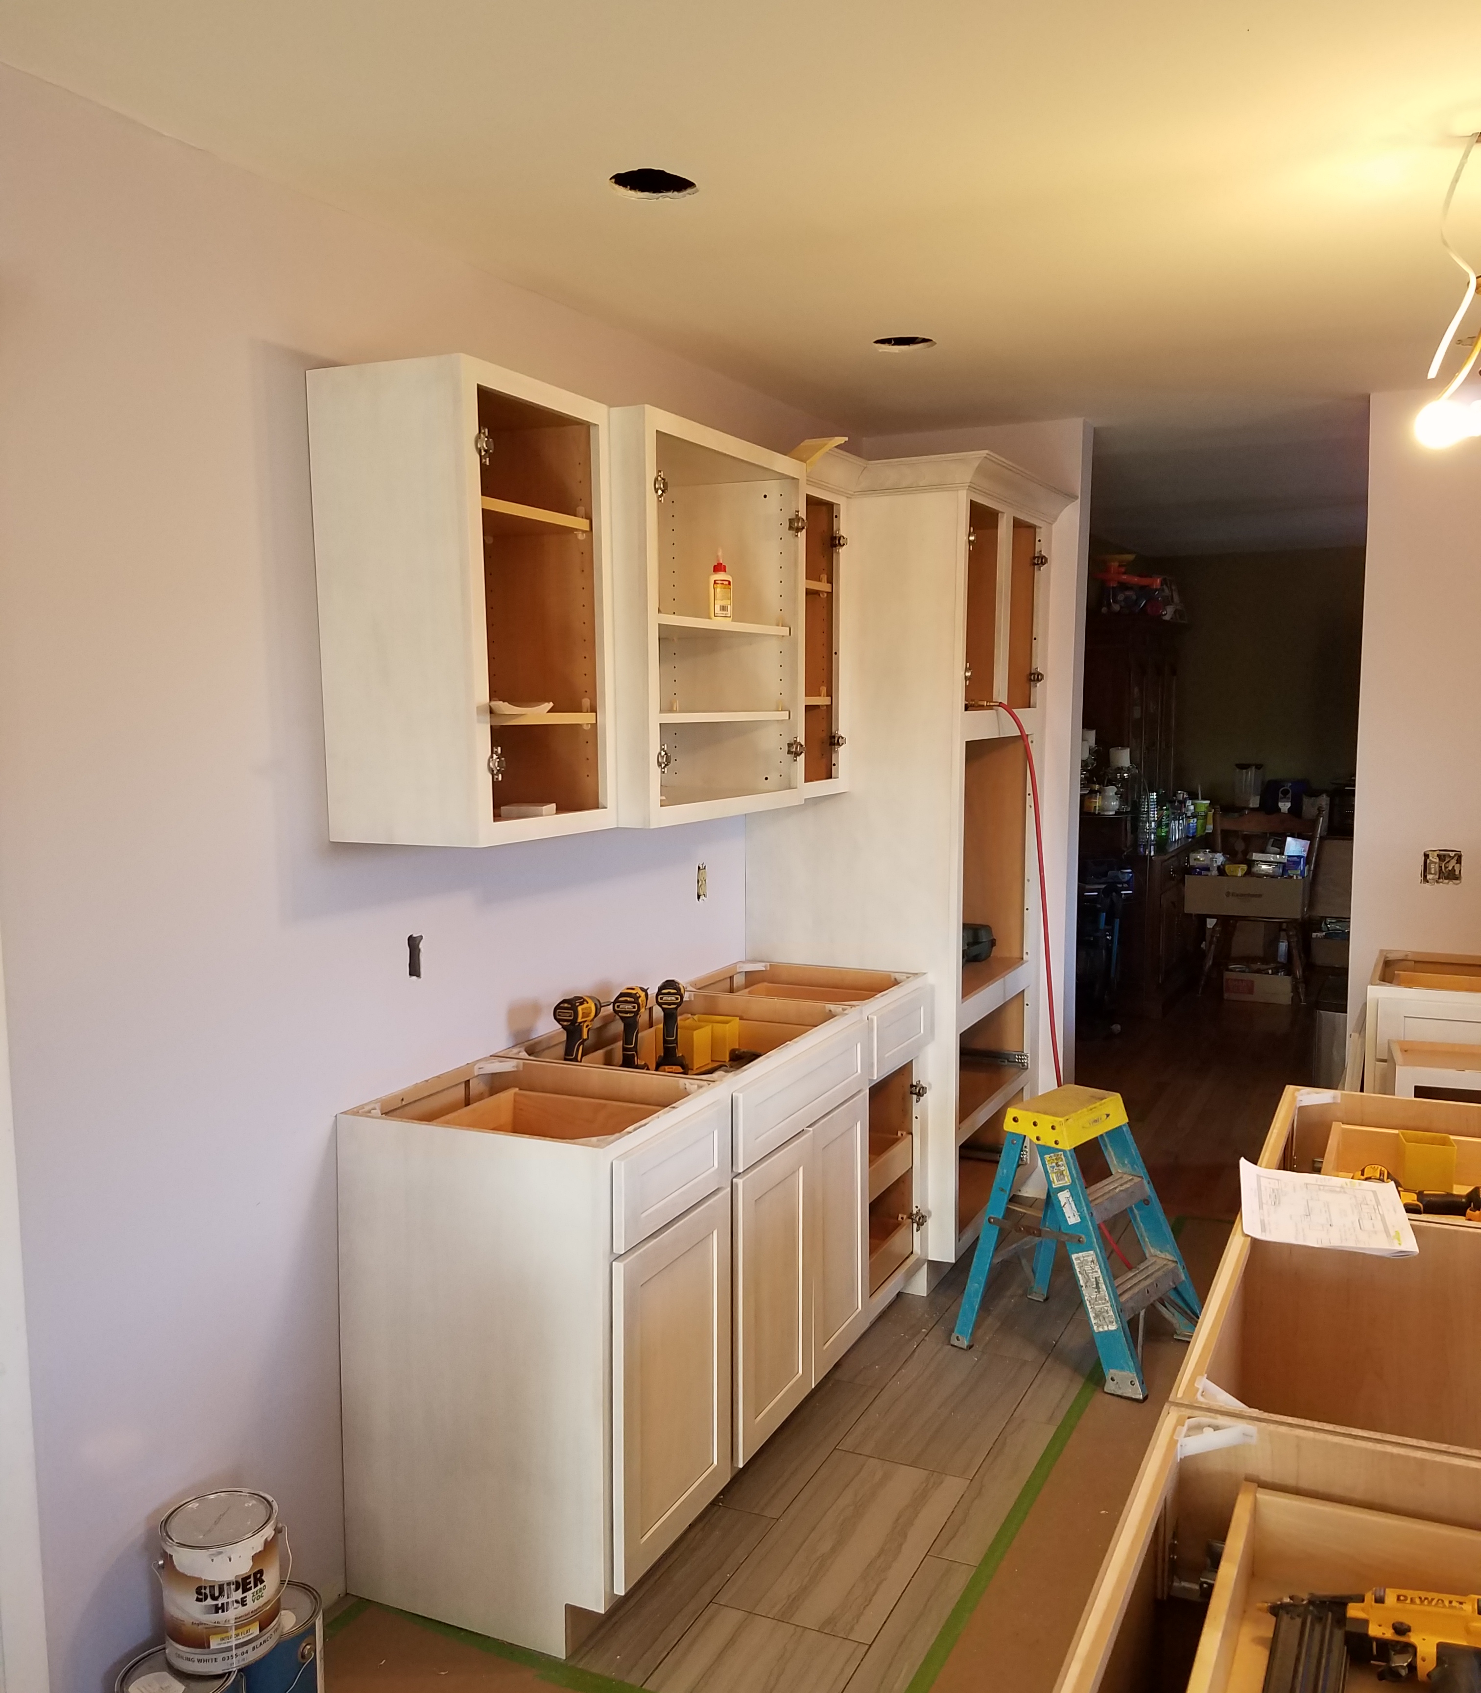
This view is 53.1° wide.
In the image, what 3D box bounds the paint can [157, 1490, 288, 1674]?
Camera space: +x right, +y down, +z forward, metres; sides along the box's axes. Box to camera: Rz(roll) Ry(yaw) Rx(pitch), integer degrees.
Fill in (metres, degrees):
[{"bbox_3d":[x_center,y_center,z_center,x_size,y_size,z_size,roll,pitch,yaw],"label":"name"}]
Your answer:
[{"bbox_3d":[-0.767,1.090,2.201,0.170,0.191,0.170,0,5,0],"label":"paint can"}]

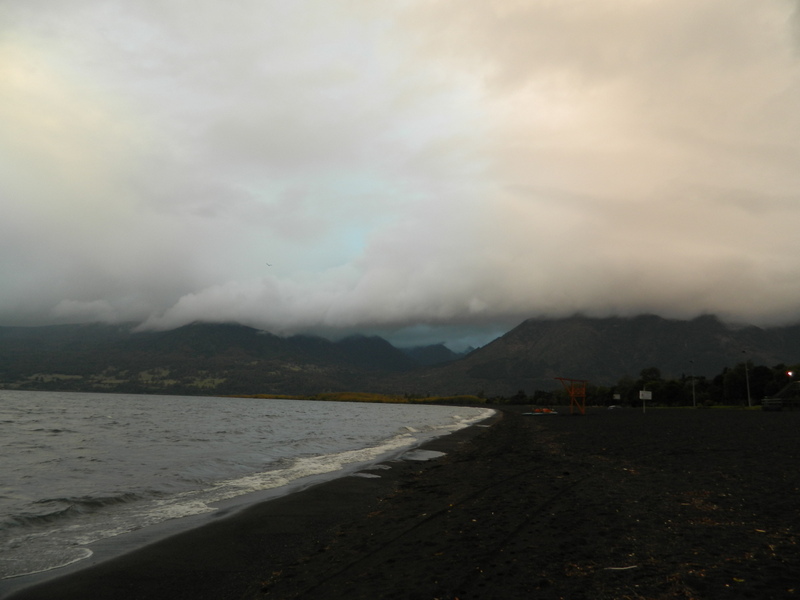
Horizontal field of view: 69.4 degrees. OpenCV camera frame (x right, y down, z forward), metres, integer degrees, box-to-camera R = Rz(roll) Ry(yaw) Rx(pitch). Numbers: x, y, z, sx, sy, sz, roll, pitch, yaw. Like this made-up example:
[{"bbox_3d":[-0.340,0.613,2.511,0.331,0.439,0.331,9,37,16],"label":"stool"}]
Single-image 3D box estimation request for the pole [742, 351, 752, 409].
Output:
[{"bbox_3d":[54.167,12.349,90.337,0.800,8.700,0.320,2,-10,-5],"label":"pole"}]

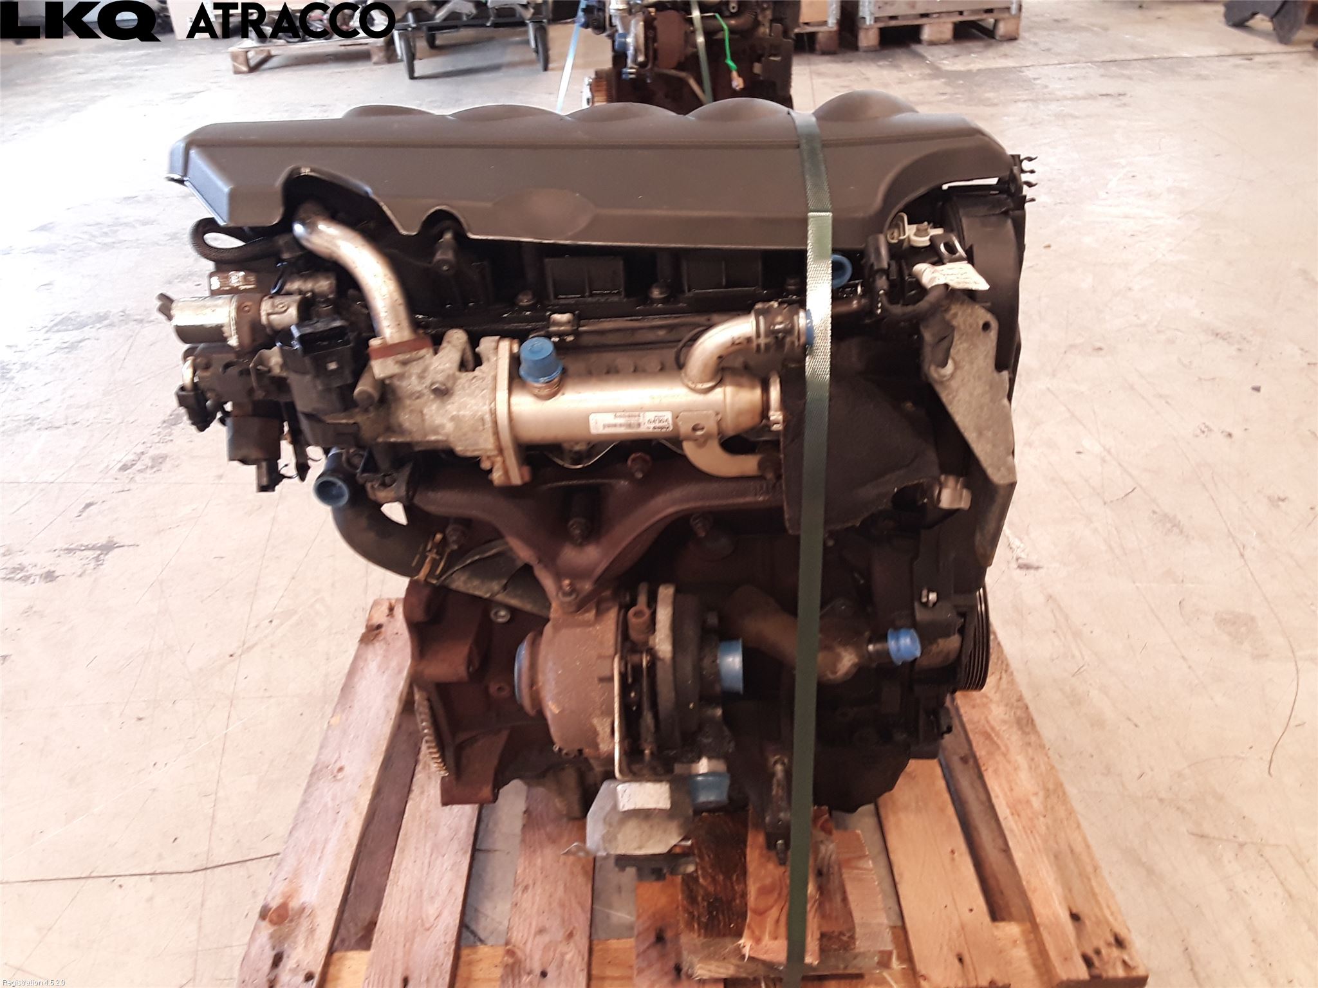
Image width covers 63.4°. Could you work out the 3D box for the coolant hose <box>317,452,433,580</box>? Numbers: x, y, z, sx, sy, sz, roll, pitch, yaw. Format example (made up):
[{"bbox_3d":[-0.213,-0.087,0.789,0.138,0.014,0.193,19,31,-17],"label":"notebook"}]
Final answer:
[{"bbox_3d":[-0.237,0.018,0.890,0.100,0.090,0.068,-3,32,1],"label":"coolant hose"}]

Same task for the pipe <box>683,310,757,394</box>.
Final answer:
[{"bbox_3d":[0.042,-0.098,0.735,0.054,0.052,0.023,-1,31,1],"label":"pipe"}]

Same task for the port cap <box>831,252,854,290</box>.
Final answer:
[{"bbox_3d":[0.122,-0.155,0.742,0.025,0.025,0.018,-1,27,-2],"label":"port cap"}]

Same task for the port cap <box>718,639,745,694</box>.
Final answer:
[{"bbox_3d":[0.054,0.129,0.800,0.021,0.042,0.042,-1,31,2],"label":"port cap"}]

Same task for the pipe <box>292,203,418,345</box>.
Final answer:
[{"bbox_3d":[-0.208,-0.151,0.730,0.082,0.085,0.060,-1,31,1],"label":"pipe"}]

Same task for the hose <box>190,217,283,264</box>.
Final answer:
[{"bbox_3d":[-0.295,-0.177,0.745,0.064,0.030,0.050,-1,31,1],"label":"hose"}]

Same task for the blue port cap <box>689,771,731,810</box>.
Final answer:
[{"bbox_3d":[0.045,0.256,0.920,0.035,0.035,0.031,-1,72,0],"label":"blue port cap"}]

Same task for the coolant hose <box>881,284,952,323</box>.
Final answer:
[{"bbox_3d":[0.188,-0.141,0.785,0.054,0.025,0.026,-3,32,1],"label":"coolant hose"}]

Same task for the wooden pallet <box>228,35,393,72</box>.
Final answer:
[{"bbox_3d":[-1.863,-2.467,5.879,0.811,0.126,0.608,-5,32,-1],"label":"wooden pallet"}]

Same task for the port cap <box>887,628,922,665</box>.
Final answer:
[{"bbox_3d":[0.202,0.126,0.875,0.024,0.030,0.030,-17,30,20],"label":"port cap"}]

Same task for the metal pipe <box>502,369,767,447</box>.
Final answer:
[{"bbox_3d":[-0.015,-0.063,0.778,0.187,0.050,0.050,-3,32,1],"label":"metal pipe"}]

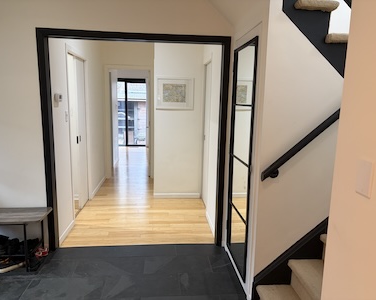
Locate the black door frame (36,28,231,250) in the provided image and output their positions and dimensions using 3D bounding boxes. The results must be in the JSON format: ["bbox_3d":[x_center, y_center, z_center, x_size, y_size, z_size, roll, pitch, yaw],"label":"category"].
[{"bbox_3d":[-0.500,-0.039,2.959,1.755,2.112,0.110,0,9,-5],"label":"black door frame"}]

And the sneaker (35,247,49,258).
[{"bbox_3d":[-1.415,0.984,2.911,0.080,0.070,0.160,5,10,20],"label":"sneaker"}]

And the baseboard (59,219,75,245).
[{"bbox_3d":[-1.356,0.912,3.350,0.014,0.075,0.547,0,9,-5],"label":"baseboard"}]

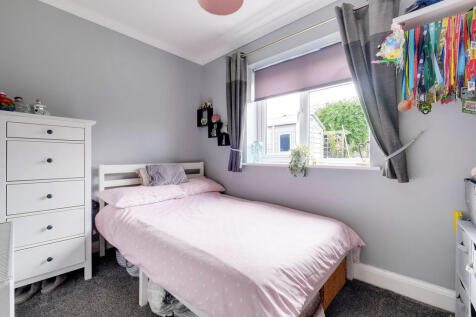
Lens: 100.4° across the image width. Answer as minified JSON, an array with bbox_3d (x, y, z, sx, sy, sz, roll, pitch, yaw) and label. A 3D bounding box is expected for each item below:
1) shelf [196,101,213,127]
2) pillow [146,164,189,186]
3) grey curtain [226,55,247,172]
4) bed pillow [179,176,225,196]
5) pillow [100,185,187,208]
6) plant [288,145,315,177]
[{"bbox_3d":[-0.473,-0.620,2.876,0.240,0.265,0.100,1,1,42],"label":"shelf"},{"bbox_3d":[-0.830,0.189,2.368,0.120,0.270,0.460,-28,-18,38],"label":"pillow"},{"bbox_3d":[-0.024,-0.552,2.433,0.250,1.440,0.125,1,1,42],"label":"grey curtain"},{"bbox_3d":[-0.581,0.357,2.530,0.440,0.170,0.670,1,1,42],"label":"bed pillow"},{"bbox_3d":[-1.004,0.367,2.083,0.420,0.160,0.670,1,1,42],"label":"pillow"},{"bbox_3d":[0.632,0.015,1.972,0.190,0.310,0.180,1,1,42],"label":"plant"}]

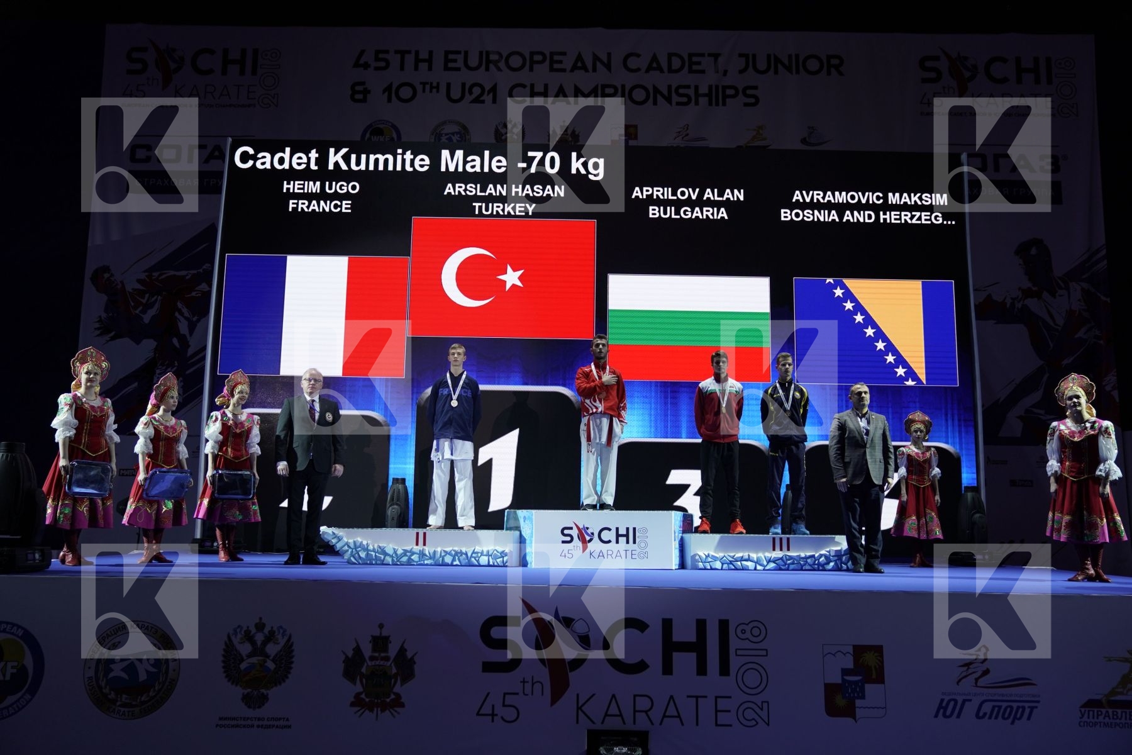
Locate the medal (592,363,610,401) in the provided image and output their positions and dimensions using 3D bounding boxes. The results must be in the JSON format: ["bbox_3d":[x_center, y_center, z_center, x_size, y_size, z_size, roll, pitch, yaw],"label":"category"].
[{"bbox_3d":[0.333,0.047,9.061,0.174,0.386,0.120,1,-8,0],"label":"medal"}]

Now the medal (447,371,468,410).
[{"bbox_3d":[-1.040,0.116,8.997,0.198,0.370,0.120,1,-8,-2],"label":"medal"}]

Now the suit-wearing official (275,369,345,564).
[{"bbox_3d":[-2.351,0.806,8.677,0.610,1.780,0.340,3,-9,-12],"label":"suit-wearing official"}]

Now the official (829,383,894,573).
[{"bbox_3d":[2.760,0.920,8.809,0.580,1.750,0.340,0,-8,3],"label":"official"}]

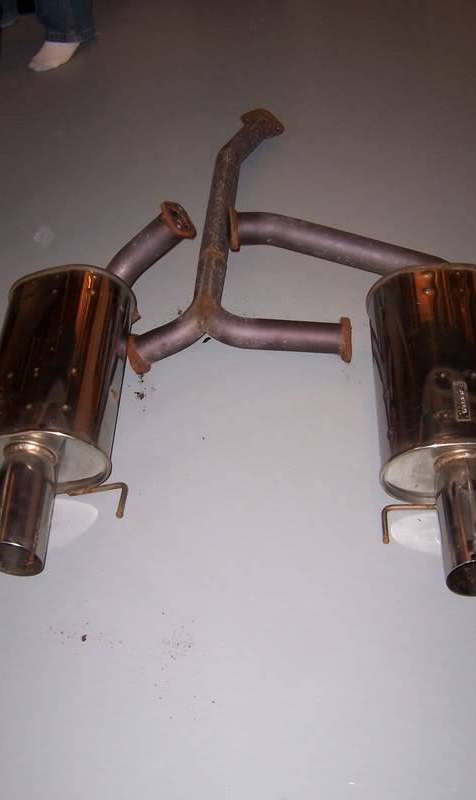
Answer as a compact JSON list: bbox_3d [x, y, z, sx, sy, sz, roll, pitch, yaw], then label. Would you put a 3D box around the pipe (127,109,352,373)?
[{"bbox_3d":[0.008,-0.383,1.814,0.437,0.108,0.798,-2,50,5],"label":"pipe"}]

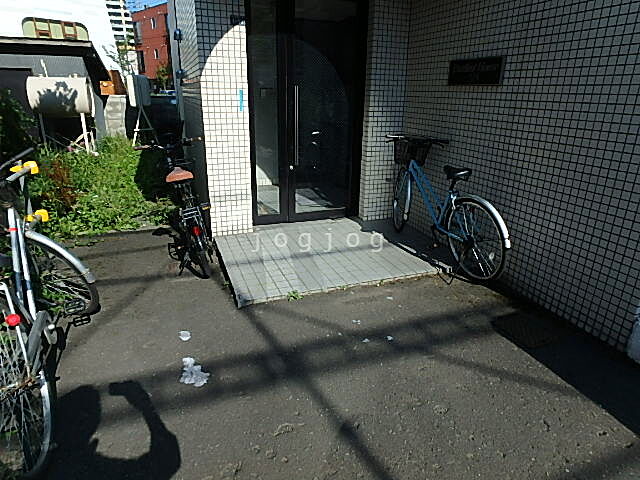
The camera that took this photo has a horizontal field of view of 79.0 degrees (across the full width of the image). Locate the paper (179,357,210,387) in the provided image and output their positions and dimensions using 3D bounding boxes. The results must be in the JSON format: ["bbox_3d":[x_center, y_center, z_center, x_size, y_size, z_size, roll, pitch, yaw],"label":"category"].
[{"bbox_3d":[-0.654,0.674,2.020,0.150,0.045,0.195,-7,22,-20],"label":"paper"}]

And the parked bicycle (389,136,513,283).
[{"bbox_3d":[0.884,-0.341,3.384,0.550,1.040,1.770,-7,22,-20],"label":"parked bicycle"}]

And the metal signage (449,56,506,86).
[{"bbox_3d":[1.190,-1.285,2.979,0.030,0.195,0.570,-7,22,-20],"label":"metal signage"}]

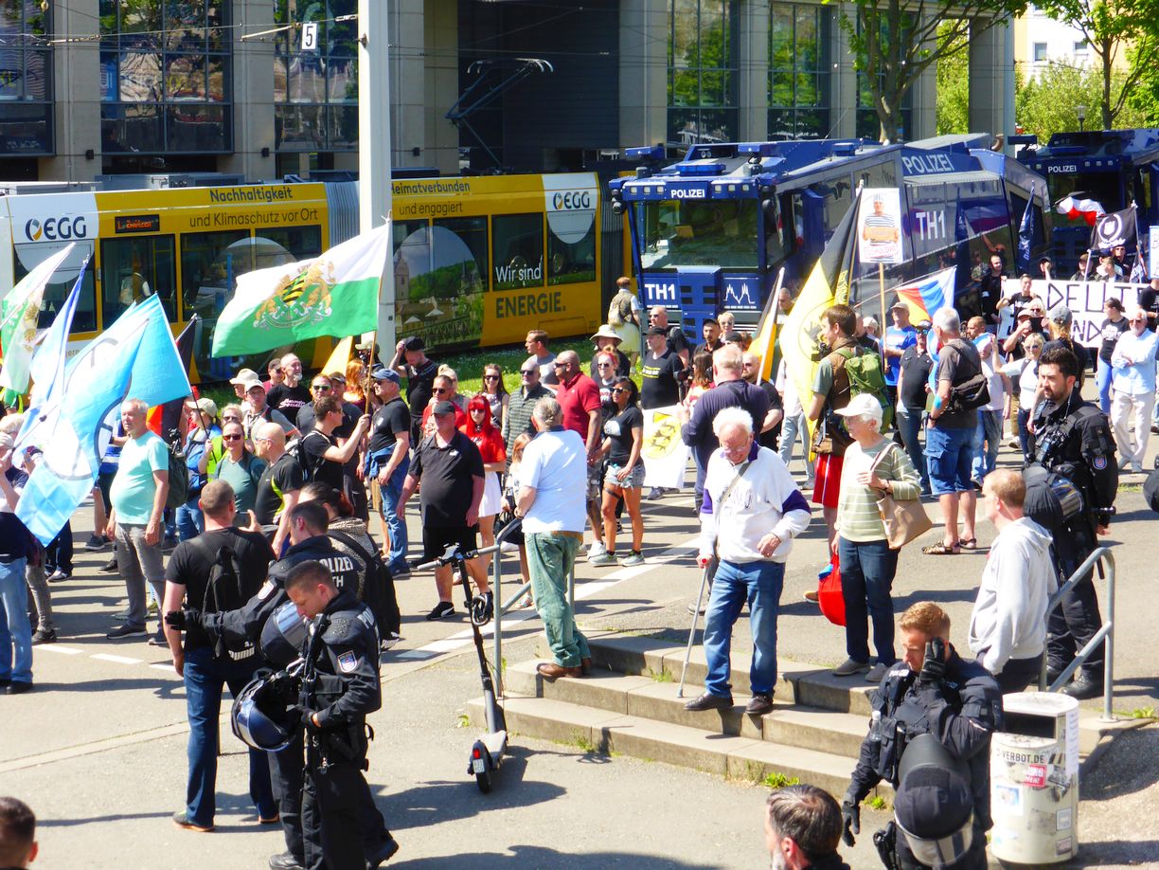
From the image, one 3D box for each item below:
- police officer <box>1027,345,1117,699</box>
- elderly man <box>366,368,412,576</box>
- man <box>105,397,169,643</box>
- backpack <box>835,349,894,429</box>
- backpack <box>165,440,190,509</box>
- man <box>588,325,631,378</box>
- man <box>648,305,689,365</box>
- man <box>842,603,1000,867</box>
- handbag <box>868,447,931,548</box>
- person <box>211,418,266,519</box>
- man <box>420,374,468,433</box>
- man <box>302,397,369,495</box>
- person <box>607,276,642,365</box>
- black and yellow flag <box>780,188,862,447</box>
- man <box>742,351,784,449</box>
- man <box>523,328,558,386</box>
[{"bbox_3d":[2.651,0.457,14.303,0.420,1.867,0.580,-4,7,-32],"label":"police officer"},{"bbox_3d":[-1.578,0.306,22.195,0.350,1.722,0.500,-4,7,-30],"label":"elderly man"},{"bbox_3d":[-3.200,0.602,19.297,0.420,1.758,0.530,-3,7,-25],"label":"man"},{"bbox_3d":[1.813,-0.286,16.800,0.270,0.550,0.330,4,7,30],"label":"backpack"},{"bbox_3d":[-2.951,0.285,19.150,0.210,0.500,0.320,-4,8,-30],"label":"backpack"},{"bbox_3d":[0.302,-0.234,26.897,0.540,1.760,0.360,1,6,6],"label":"man"},{"bbox_3d":[1.096,-0.689,32.397,0.420,1.790,0.550,-5,8,-41],"label":"man"},{"bbox_3d":[1.281,1.537,9.843,0.600,1.842,0.470,3,7,25],"label":"man"},{"bbox_3d":[1.791,0.349,14.650,0.330,0.560,0.160,-10,8,-36],"label":"handbag"},{"bbox_3d":[-2.355,0.748,18.495,0.520,1.710,0.320,2,7,14],"label":"person"},{"bbox_3d":[-1.197,0.352,23.148,0.530,1.746,0.380,3,7,22],"label":"man"},{"bbox_3d":[-1.901,0.568,20.096,0.500,1.740,0.520,-1,6,-12],"label":"man"},{"bbox_3d":[0.774,-1.863,44.587,0.520,1.620,0.450,2,7,20],"label":"person"},{"bbox_3d":[1.713,-0.791,18.800,0.550,1.900,0.350,2,6,14],"label":"black and yellow flag"},{"bbox_3d":[1.646,0.110,24.396,0.580,1.770,0.400,3,7,26],"label":"man"},{"bbox_3d":[-0.404,-0.253,28.596,0.380,1.780,0.520,-3,7,-25],"label":"man"}]

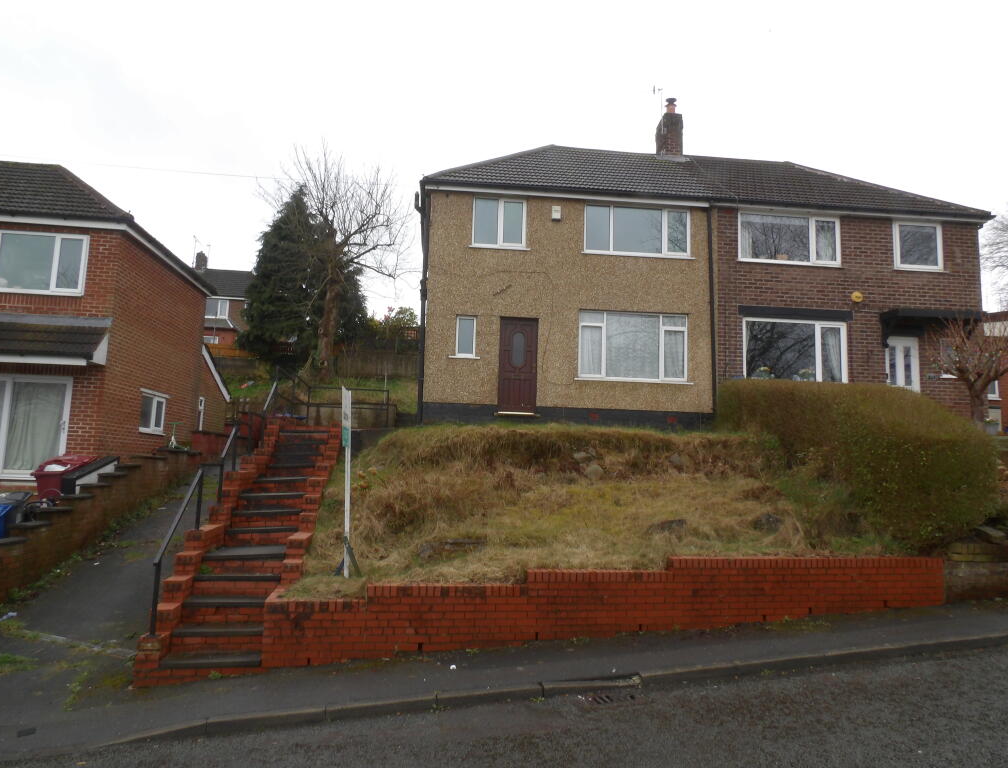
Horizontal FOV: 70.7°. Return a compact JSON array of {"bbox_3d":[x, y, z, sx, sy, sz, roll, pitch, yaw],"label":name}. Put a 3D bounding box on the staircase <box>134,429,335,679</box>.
[{"bbox_3d":[-3.244,1.809,10.120,1.400,3.000,6.200,3,-8,-8],"label":"staircase"}]

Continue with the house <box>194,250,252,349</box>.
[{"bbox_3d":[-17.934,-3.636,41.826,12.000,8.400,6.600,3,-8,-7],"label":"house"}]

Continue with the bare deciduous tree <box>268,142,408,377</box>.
[{"bbox_3d":[-4.778,-3.581,20.502,4.000,6.690,4.000,2,-8,-5],"label":"bare deciduous tree"}]

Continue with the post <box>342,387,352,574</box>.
[{"bbox_3d":[-1.715,1.110,7.745,0.100,2.070,0.550,3,-8,-6],"label":"post"}]

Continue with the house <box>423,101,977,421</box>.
[{"bbox_3d":[4.150,-2.983,17.873,12.350,8.900,6.600,2,-8,-5],"label":"house"}]

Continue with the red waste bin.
[{"bbox_3d":[-7.048,1.676,11.351,0.580,1.070,0.730,1,-8,4],"label":"red waste bin"}]

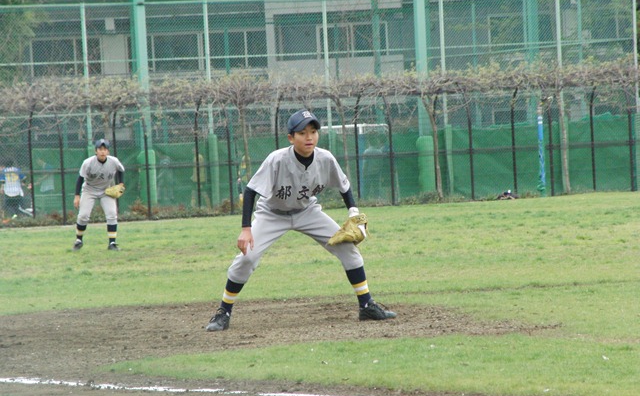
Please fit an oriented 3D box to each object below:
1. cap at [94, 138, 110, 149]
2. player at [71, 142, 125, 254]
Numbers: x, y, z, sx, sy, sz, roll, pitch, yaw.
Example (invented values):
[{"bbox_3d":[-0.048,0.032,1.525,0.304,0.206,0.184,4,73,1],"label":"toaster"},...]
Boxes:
[{"bbox_3d":[-2.605,-0.653,67.100,0.185,0.125,0.260,-3,0,-9],"label":"cap"},{"bbox_3d":[-2.661,-0.042,67.300,0.610,1.310,0.660,-3,0,-9],"label":"player"}]

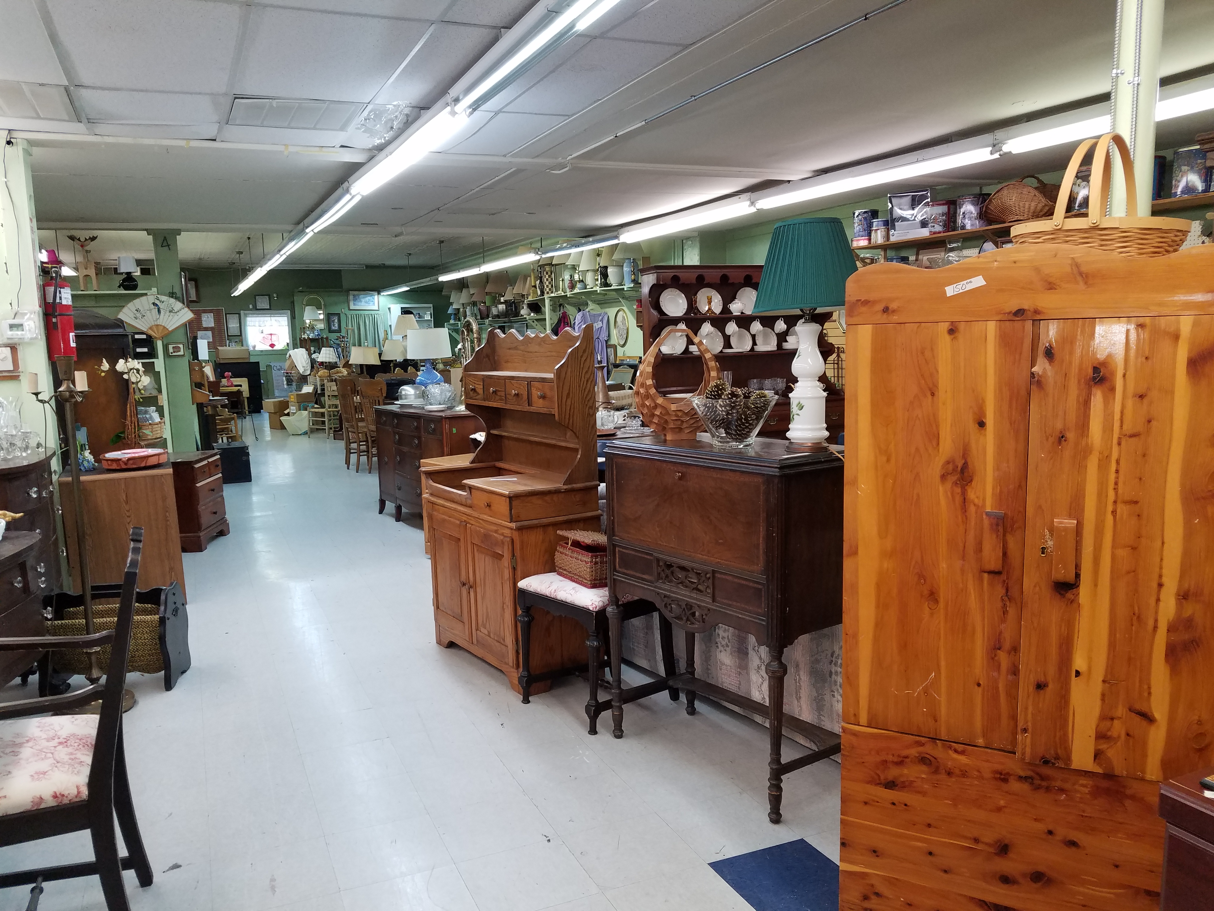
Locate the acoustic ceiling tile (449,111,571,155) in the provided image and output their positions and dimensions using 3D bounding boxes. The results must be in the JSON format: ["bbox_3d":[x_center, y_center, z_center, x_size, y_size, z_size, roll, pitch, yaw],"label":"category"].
[{"bbox_3d":[-0.574,-1.800,5.113,0.385,0.020,1.080,-5,8,-24],"label":"acoustic ceiling tile"}]

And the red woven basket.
[{"bbox_3d":[-0.039,0.369,3.387,0.200,0.165,0.250,-7,9,-33],"label":"red woven basket"}]

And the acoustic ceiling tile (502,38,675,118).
[{"bbox_3d":[-0.113,-1.678,4.089,0.385,0.020,1.220,-5,8,-24],"label":"acoustic ceiling tile"}]

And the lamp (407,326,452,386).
[{"bbox_3d":[-1.452,-0.719,7.363,0.365,0.615,0.365,-5,8,-24],"label":"lamp"}]

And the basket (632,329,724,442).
[{"bbox_3d":[0.251,-0.257,3.174,0.310,0.394,0.240,-2,8,0],"label":"basket"}]

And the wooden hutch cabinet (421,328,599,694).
[{"bbox_3d":[-0.439,0.186,3.998,0.425,1.448,0.860,-7,9,-34],"label":"wooden hutch cabinet"}]

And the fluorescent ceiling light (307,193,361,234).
[{"bbox_3d":[-2.255,-1.966,7.481,0.120,0.090,2.440,-5,8,-25],"label":"fluorescent ceiling light"}]

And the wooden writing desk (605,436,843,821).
[{"bbox_3d":[0.395,0.495,2.985,0.385,1.055,0.785,-7,10,-37],"label":"wooden writing desk"}]

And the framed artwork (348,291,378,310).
[{"bbox_3d":[-5.575,-3.556,20.917,0.690,0.440,0.040,-5,8,-24],"label":"framed artwork"}]

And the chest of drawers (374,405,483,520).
[{"bbox_3d":[-1.262,0.088,7.004,0.520,0.900,1.400,-7,9,-33],"label":"chest of drawers"}]

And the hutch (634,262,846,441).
[{"bbox_3d":[1.119,-0.530,7.263,1.670,1.920,0.460,-5,8,-24],"label":"hutch"}]

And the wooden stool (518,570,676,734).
[{"bbox_3d":[-0.033,0.723,3.540,0.460,0.486,0.430,-9,10,-42],"label":"wooden stool"}]

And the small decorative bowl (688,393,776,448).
[{"bbox_3d":[0.414,-0.111,2.931,0.280,0.156,0.280,-2,8,0],"label":"small decorative bowl"}]

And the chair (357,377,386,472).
[{"bbox_3d":[-2.329,-0.331,9.827,0.440,1.020,0.520,4,9,35],"label":"chair"}]

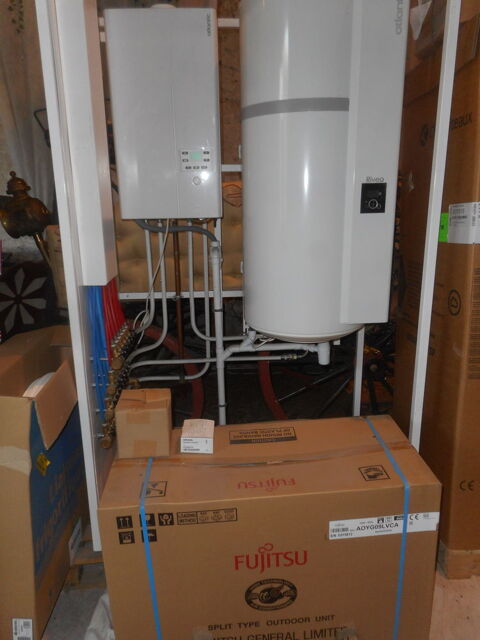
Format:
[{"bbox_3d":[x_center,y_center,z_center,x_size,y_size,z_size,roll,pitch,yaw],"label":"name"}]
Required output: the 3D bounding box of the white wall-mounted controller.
[{"bbox_3d":[-0.313,-0.875,2.085,0.425,0.804,0.360,-2,15,-2],"label":"white wall-mounted controller"}]

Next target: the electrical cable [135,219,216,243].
[{"bbox_3d":[-0.310,-0.433,2.222,0.382,0.118,0.120,-2,15,-2],"label":"electrical cable"}]

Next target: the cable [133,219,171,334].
[{"bbox_3d":[-0.432,-0.207,2.255,0.174,0.581,0.130,-2,15,-2],"label":"cable"}]

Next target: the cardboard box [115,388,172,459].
[{"bbox_3d":[-0.297,0.325,1.464,0.149,0.158,0.151,-2,15,-4],"label":"cardboard box"}]

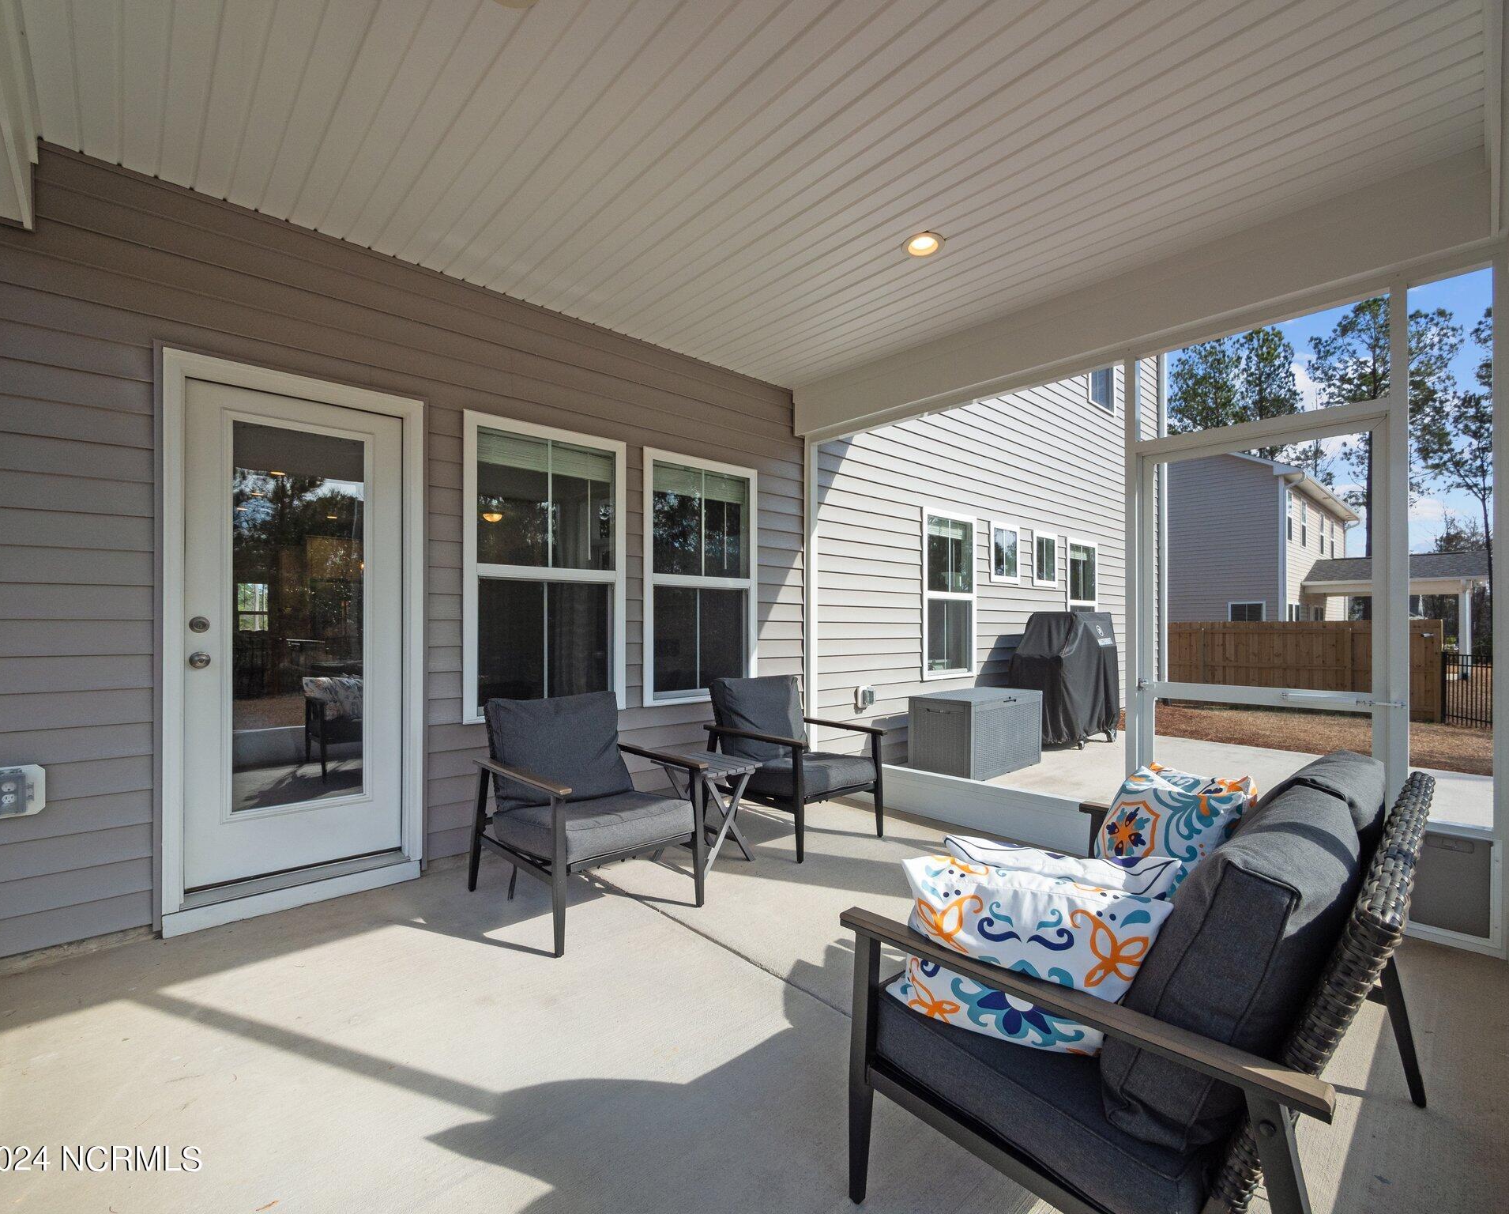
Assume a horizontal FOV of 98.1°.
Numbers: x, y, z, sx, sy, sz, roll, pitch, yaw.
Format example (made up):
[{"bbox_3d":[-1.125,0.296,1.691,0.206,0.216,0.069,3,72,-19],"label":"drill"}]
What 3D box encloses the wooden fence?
[{"bbox_3d":[10.641,1.202,13.382,0.130,1.880,4.750,1,-1,-43],"label":"wooden fence"}]

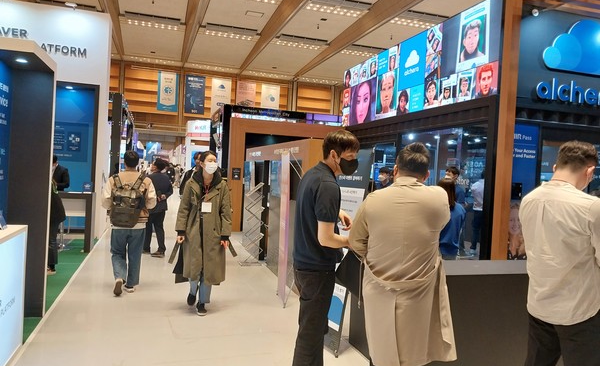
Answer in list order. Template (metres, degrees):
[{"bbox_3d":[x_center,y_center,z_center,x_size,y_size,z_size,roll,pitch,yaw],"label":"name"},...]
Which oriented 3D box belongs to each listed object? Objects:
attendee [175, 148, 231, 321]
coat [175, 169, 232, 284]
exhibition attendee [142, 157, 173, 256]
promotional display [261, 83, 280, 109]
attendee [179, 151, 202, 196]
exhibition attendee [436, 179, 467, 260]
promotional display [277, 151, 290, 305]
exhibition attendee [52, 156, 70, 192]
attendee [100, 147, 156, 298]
[{"bbox_3d":[-1.032,0.522,4.853,0.590,1.680,0.500,3,1,-13],"label":"attendee"},{"bbox_3d":[-1.027,0.453,4.842,0.600,1.180,0.420,3,1,-13],"label":"coat"},{"bbox_3d":[-2.455,0.404,7.714,0.520,1.660,0.380,2,1,-27],"label":"exhibition attendee"},{"bbox_3d":[-2.814,-7.362,42.000,1.770,3.730,0.060,2,1,-18],"label":"promotional display"},{"bbox_3d":[-1.437,0.443,6.313,0.520,1.740,0.400,2,1,-18],"label":"attendee"},{"bbox_3d":[1.512,0.717,4.715,0.430,1.550,0.320,3,1,-14],"label":"exhibition attendee"},{"bbox_3d":[-0.194,0.528,5.413,0.070,1.730,0.580,3,1,-12],"label":"promotional display"},{"bbox_3d":[-4.509,0.294,8.314,0.520,1.650,0.380,3,1,-6],"label":"exhibition attendee"},{"bbox_3d":[-2.060,0.454,5.433,0.640,1.690,0.600,2,1,-19],"label":"attendee"}]

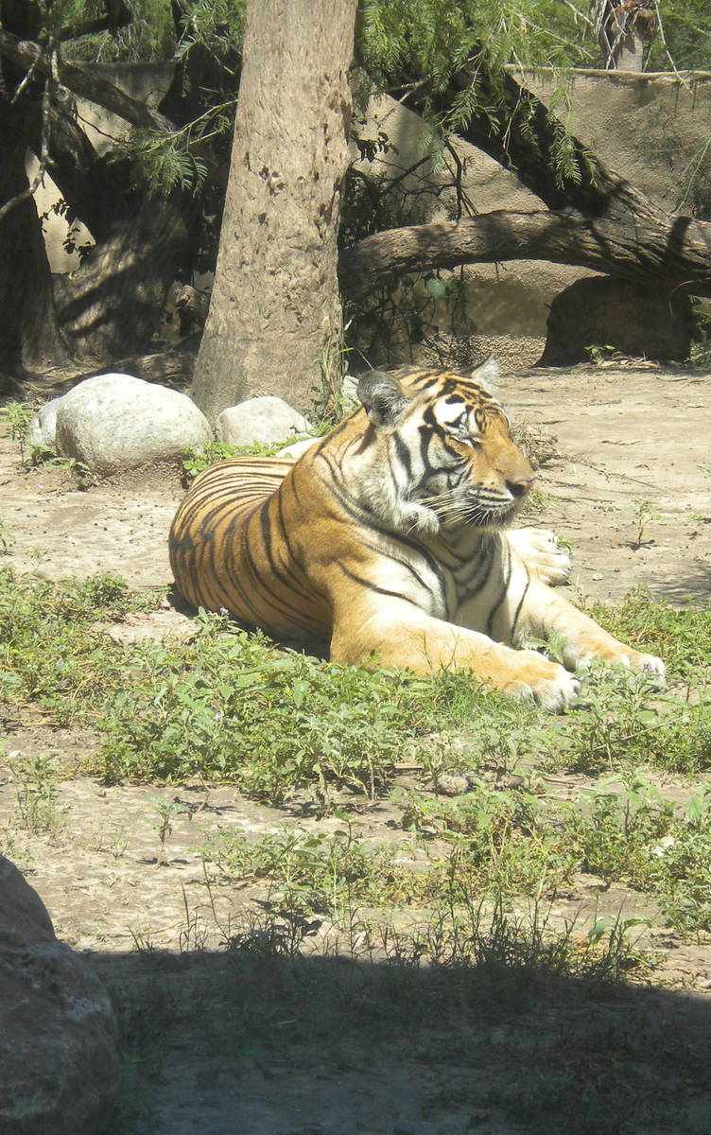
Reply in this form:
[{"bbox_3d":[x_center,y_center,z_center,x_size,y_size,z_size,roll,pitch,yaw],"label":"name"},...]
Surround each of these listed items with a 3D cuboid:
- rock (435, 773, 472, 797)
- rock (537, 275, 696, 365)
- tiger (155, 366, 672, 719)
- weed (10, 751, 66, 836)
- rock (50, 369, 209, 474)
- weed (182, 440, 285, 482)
[{"bbox_3d":[0.197,0.435,8.826,0.076,0.037,0.061,0,11,0],"label":"rock"},{"bbox_3d":[0.870,-0.847,14.677,0.537,0.279,0.398,0,11,0],"label":"rock"},{"bbox_3d":[0.160,-0.131,9.426,0.720,0.610,1.500,-6,11,-34],"label":"tiger"},{"bbox_3d":[-0.622,0.434,8.550,0.116,0.148,0.098,0,11,0],"label":"weed"},{"bbox_3d":[-0.631,-0.425,12.370,0.440,0.270,0.360,0,9,0],"label":"rock"},{"bbox_3d":[-0.325,-0.325,12.245,0.300,0.110,0.200,0,9,0],"label":"weed"}]

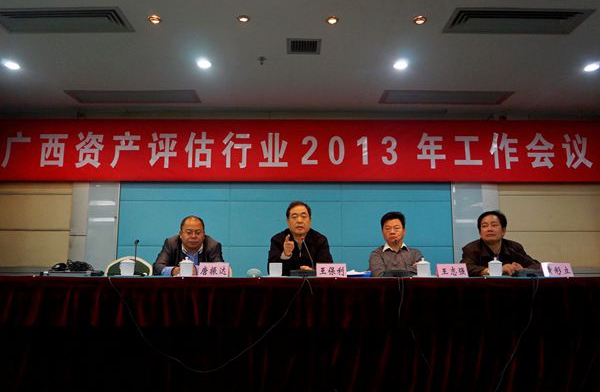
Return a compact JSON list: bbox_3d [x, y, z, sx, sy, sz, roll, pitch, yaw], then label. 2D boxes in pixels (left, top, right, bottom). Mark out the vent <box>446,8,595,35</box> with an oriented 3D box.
[{"bbox_3d":[1.434,-1.178,3.006,0.898,0.040,0.306,0,-10,0],"label":"vent"}]

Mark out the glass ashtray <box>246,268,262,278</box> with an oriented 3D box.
[{"bbox_3d":[-0.300,0.508,2.960,0.097,0.055,0.097,0,-9,0],"label":"glass ashtray"}]

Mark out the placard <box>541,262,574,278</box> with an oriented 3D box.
[{"bbox_3d":[1.700,0.492,2.987,0.200,0.095,0.060,0,-10,0],"label":"placard"}]

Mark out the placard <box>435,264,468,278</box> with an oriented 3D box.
[{"bbox_3d":[1.010,0.494,2.987,0.200,0.095,0.060,0,-10,0],"label":"placard"}]

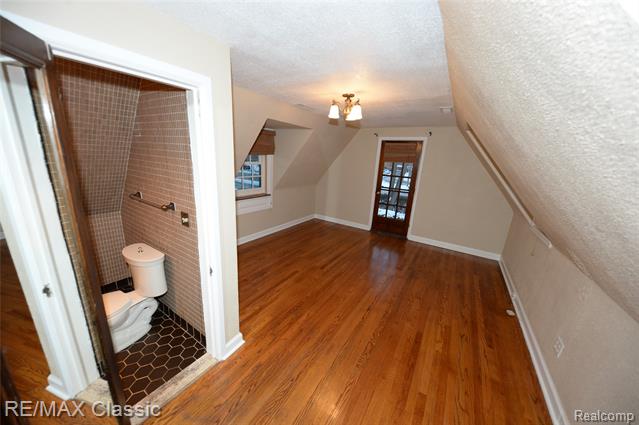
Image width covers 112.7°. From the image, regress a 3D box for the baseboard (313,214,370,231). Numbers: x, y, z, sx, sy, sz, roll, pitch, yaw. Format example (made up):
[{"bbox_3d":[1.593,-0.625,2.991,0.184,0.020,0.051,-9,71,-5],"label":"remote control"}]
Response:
[{"bbox_3d":[0.543,0.252,5.384,1.480,0.105,0.025,12,17,28],"label":"baseboard"}]

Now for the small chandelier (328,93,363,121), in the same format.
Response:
[{"bbox_3d":[0.293,-1.144,2.328,0.380,0.250,0.380,13,17,31],"label":"small chandelier"}]

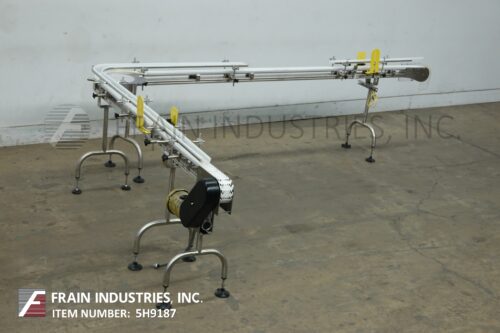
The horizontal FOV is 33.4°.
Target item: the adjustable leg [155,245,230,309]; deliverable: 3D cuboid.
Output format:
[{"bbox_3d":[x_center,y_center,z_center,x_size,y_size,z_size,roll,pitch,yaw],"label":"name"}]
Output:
[{"bbox_3d":[-0.342,0.696,5.301,0.515,0.365,0.091,-6,24,-30],"label":"adjustable leg"}]

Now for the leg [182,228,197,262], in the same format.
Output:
[{"bbox_3d":[-0.429,0.553,6.082,0.105,0.280,0.100,7,20,-3],"label":"leg"}]

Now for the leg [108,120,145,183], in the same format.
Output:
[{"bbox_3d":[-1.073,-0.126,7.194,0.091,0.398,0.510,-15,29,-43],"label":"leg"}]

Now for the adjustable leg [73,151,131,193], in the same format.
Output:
[{"bbox_3d":[-1.245,0.036,7.081,0.521,0.362,0.083,-4,23,-30],"label":"adjustable leg"}]

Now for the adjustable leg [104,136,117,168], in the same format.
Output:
[{"bbox_3d":[-1.272,-0.143,7.683,0.100,0.285,0.105,-12,27,-43],"label":"adjustable leg"}]

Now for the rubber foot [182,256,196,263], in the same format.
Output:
[{"bbox_3d":[-0.441,0.664,6.125,0.100,0.040,0.100,-5,23,-33],"label":"rubber foot"}]

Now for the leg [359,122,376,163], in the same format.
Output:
[{"bbox_3d":[1.167,-0.245,8.217,0.091,0.349,0.264,-6,24,-29],"label":"leg"}]

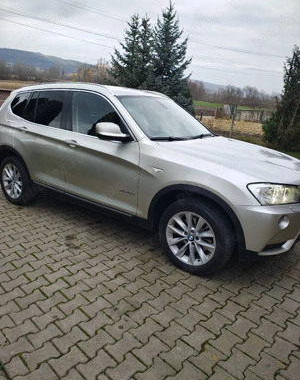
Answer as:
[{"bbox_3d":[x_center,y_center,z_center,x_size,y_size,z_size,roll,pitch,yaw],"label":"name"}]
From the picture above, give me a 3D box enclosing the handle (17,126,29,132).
[{"bbox_3d":[-1.593,-0.756,3.608,0.220,0.045,0.050,21,24,32],"label":"handle"}]

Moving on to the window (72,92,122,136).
[{"bbox_3d":[-0.562,-0.791,2.988,0.860,0.450,0.050,14,2,34],"label":"window"}]

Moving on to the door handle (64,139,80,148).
[{"bbox_3d":[-0.838,-0.501,3.104,0.220,0.048,0.050,21,24,32],"label":"door handle"}]

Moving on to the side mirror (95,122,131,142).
[{"bbox_3d":[-0.350,-0.533,2.686,0.180,0.165,0.260,14,20,34],"label":"side mirror"}]

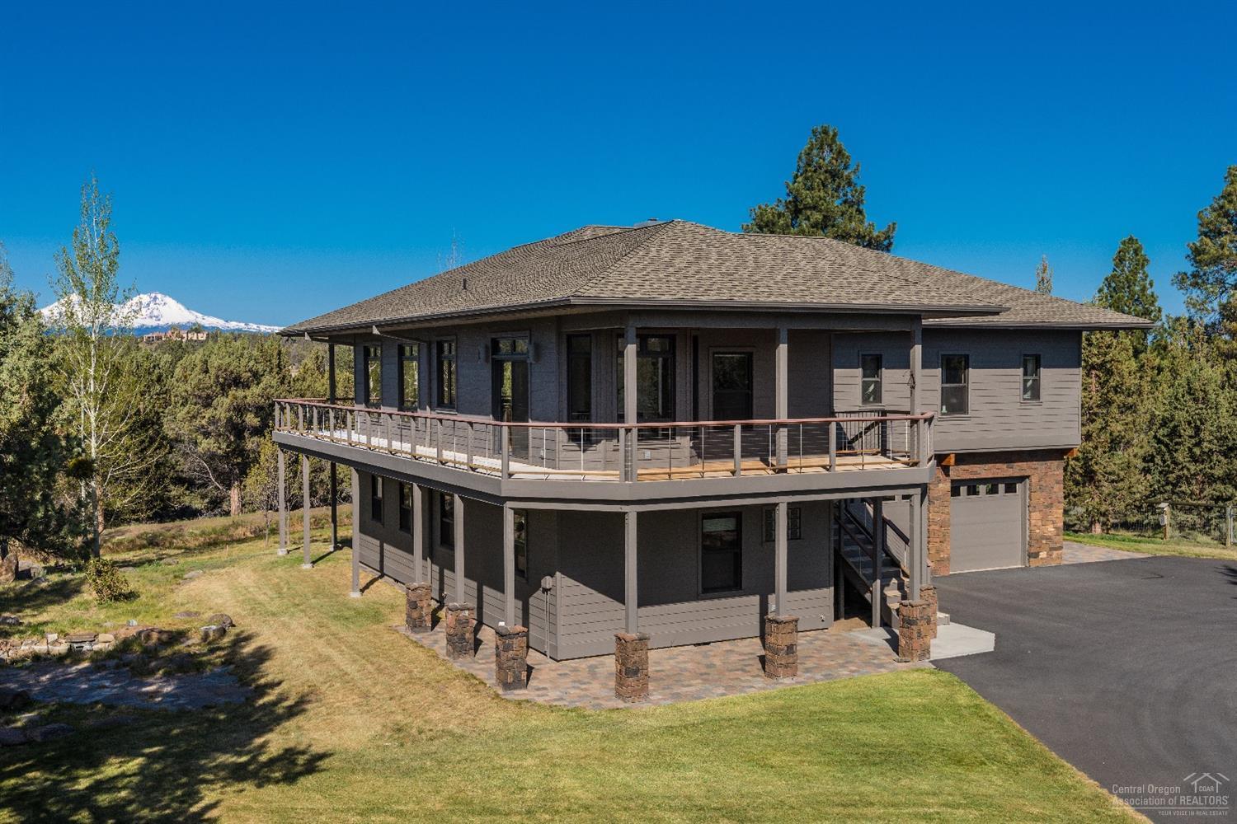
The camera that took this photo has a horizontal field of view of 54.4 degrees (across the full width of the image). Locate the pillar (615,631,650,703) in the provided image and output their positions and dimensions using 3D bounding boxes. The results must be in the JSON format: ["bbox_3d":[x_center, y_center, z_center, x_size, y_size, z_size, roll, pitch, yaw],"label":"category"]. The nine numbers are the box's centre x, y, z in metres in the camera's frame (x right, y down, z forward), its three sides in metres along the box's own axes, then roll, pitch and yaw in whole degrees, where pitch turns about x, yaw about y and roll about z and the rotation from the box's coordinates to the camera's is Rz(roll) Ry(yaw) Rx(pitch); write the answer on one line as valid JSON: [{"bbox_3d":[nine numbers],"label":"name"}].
[{"bbox_3d":[0.224,4.052,19.183,0.410,1.040,0.410,-1,2,-27],"label":"pillar"}]

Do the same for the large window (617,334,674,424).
[{"bbox_3d":[0.495,-0.470,21.142,1.185,1.792,0.120,-1,2,-27],"label":"large window"}]

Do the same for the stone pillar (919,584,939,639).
[{"bbox_3d":[5.961,3.910,23.524,0.408,0.956,0.408,-1,2,-28],"label":"stone pillar"}]

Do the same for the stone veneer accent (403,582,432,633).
[{"bbox_3d":[-3.926,3.857,23.658,0.408,0.887,0.408,-1,2,-28],"label":"stone veneer accent"}]

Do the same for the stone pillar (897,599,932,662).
[{"bbox_3d":[5.360,3.931,21.776,0.410,1.060,0.410,-1,2,-27],"label":"stone pillar"}]

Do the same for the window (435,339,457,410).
[{"bbox_3d":[-3.762,-0.812,26.213,0.113,1.521,1.325,-1,2,-28],"label":"window"}]

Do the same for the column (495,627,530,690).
[{"bbox_3d":[-1.756,4.005,19.600,0.408,0.965,0.408,-1,2,-28],"label":"column"}]

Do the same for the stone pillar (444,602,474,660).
[{"bbox_3d":[-2.854,3.929,21.652,0.408,0.934,0.408,-1,2,-28],"label":"stone pillar"}]

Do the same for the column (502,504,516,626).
[{"bbox_3d":[-1.769,2.532,19.573,0.140,2.001,0.140,-1,2,-28],"label":"column"}]

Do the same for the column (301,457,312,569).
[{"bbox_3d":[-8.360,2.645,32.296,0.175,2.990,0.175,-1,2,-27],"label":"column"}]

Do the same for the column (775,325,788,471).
[{"bbox_3d":[2.765,-0.201,20.326,0.142,2.460,0.142,-1,2,-27],"label":"column"}]

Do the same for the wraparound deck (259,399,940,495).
[{"bbox_3d":[-1.408,0.443,28.327,9.305,1.195,18.272,-1,2,-28],"label":"wraparound deck"}]

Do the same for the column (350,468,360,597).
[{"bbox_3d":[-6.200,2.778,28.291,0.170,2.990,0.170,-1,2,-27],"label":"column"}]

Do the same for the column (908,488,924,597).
[{"bbox_3d":[5.412,2.466,21.888,0.140,2.029,0.140,-1,2,-28],"label":"column"}]

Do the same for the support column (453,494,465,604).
[{"bbox_3d":[-2.920,2.479,21.980,0.145,1.950,0.145,-1,2,-27],"label":"support column"}]

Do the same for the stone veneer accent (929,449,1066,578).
[{"bbox_3d":[9.873,2.565,31.633,4.869,3.152,0.350,-1,2,-28],"label":"stone veneer accent"}]

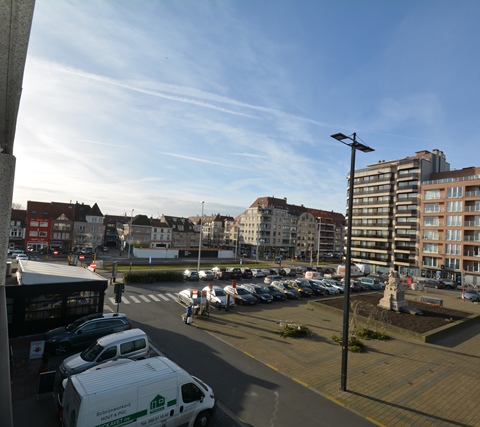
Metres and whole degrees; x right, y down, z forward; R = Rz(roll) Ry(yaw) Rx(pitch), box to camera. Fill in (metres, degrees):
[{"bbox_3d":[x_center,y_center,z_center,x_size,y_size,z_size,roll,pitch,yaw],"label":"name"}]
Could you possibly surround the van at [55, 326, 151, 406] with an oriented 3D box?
[{"bbox_3d":[-7.051,7.498,14.091,4.120,1.800,1.740,6,-4,-43],"label":"van"}]

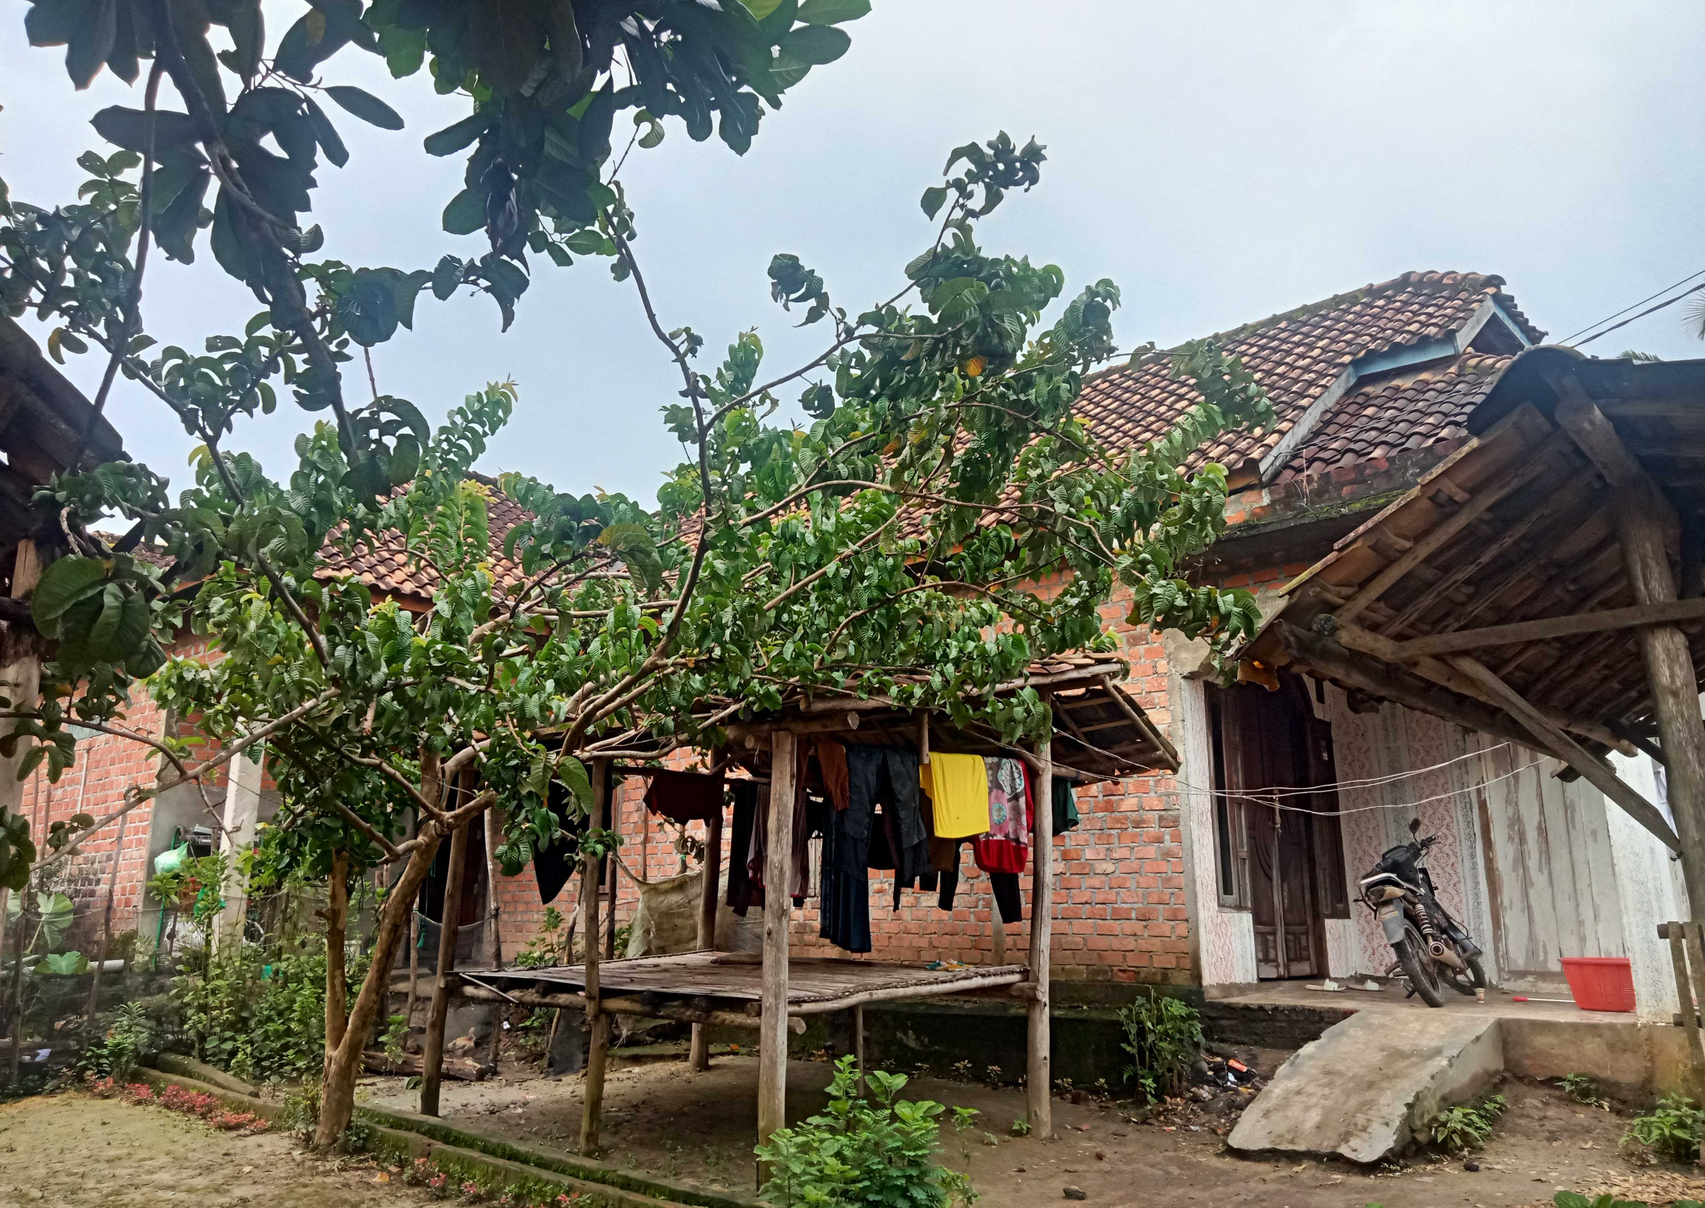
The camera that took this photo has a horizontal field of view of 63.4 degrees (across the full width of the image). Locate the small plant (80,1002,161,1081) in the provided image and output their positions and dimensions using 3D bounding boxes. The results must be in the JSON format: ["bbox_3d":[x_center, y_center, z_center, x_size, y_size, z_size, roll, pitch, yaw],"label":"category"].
[{"bbox_3d":[-4.674,2.802,8.806,0.470,0.470,0.420,6,-14,-26],"label":"small plant"}]

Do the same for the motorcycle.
[{"bbox_3d":[3.640,1.989,8.806,0.720,1.080,1.900,-18,-19,27],"label":"motorcycle"}]

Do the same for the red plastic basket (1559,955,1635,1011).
[{"bbox_3d":[4.880,2.434,8.837,0.500,0.320,0.420,-12,-17,43],"label":"red plastic basket"}]

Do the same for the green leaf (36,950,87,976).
[{"bbox_3d":[-5.941,2.698,10.364,0.380,0.200,0.280,7,-14,-28],"label":"green leaf"}]

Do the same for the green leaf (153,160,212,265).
[{"bbox_3d":[-1.167,-0.680,2.400,0.100,0.160,0.050,6,-14,-27],"label":"green leaf"}]

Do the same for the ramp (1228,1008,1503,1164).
[{"bbox_3d":[2.660,2.449,7.143,1.530,0.570,0.830,11,-17,-42],"label":"ramp"}]

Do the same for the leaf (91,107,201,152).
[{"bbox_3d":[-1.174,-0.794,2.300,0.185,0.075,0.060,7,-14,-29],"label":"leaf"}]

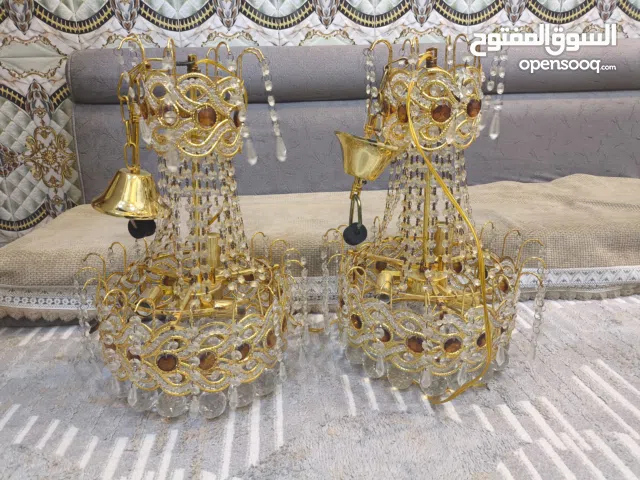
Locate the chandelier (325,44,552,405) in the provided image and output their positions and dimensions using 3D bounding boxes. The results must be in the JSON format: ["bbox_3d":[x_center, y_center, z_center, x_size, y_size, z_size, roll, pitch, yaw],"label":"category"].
[{"bbox_3d":[0.186,-0.050,0.799,0.380,0.550,0.380,-3,20,0],"label":"chandelier"}]

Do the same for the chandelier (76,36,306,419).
[{"bbox_3d":[-0.203,-0.035,0.756,0.380,0.550,0.380,2,18,0],"label":"chandelier"}]

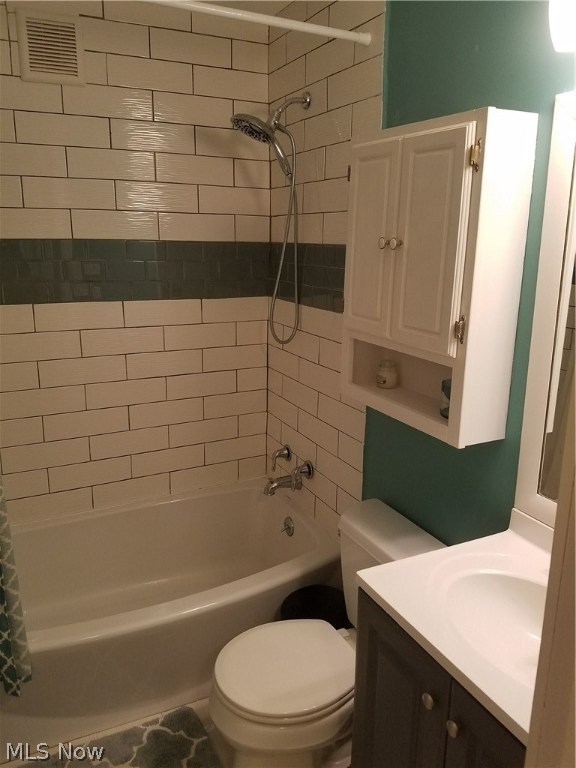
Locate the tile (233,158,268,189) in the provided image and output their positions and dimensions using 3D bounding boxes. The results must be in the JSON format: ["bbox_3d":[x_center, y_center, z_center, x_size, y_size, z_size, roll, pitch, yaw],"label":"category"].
[{"bbox_3d":[-0.147,-0.844,2.317,0.145,0.102,0.010,-7,16,-26],"label":"tile"}]

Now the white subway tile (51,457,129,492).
[{"bbox_3d":[-0.761,0.346,2.242,0.302,0.099,0.010,-7,16,-26],"label":"white subway tile"}]

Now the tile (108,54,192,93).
[{"bbox_3d":[-0.479,-1.091,2.039,0.304,0.101,0.010,-6,16,-25],"label":"tile"}]

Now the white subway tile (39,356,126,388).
[{"bbox_3d":[-0.766,-0.049,2.170,0.304,0.101,0.010,-6,16,-25],"label":"white subway tile"}]

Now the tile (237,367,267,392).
[{"bbox_3d":[-0.153,-0.019,2.488,0.142,0.101,0.010,-7,16,-26],"label":"tile"}]

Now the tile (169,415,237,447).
[{"bbox_3d":[-0.362,0.207,2.486,0.310,0.102,0.010,-7,16,-26],"label":"tile"}]

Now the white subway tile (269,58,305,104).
[{"bbox_3d":[-0.001,-1.156,2.206,0.010,0.106,0.317,-7,16,-26],"label":"white subway tile"}]

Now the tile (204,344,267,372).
[{"bbox_3d":[-0.220,-0.110,2.429,0.293,0.101,0.010,-7,16,-26],"label":"tile"}]

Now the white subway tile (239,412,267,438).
[{"bbox_3d":[-0.162,0.190,2.673,0.144,0.106,0.010,-7,16,-26],"label":"white subway tile"}]

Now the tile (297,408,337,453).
[{"bbox_3d":[0.115,0.177,2.130,0.010,0.099,0.299,-6,16,-26],"label":"tile"}]

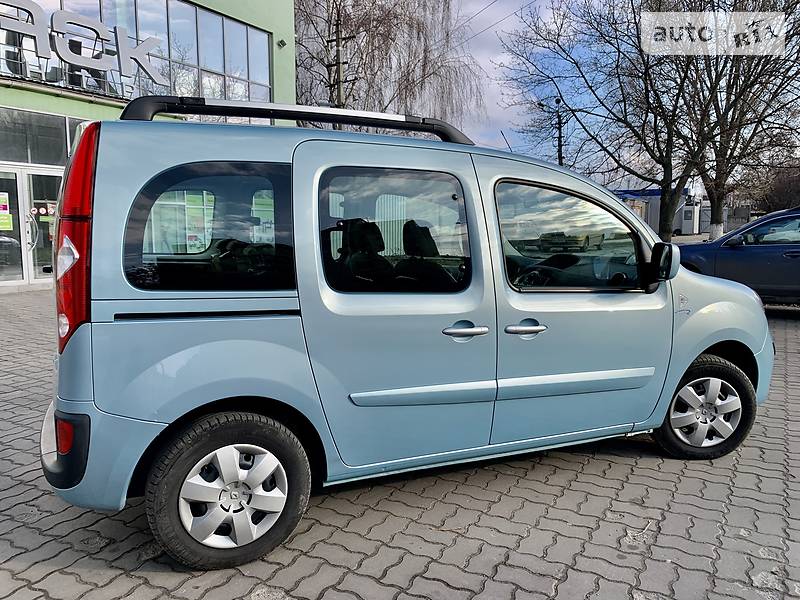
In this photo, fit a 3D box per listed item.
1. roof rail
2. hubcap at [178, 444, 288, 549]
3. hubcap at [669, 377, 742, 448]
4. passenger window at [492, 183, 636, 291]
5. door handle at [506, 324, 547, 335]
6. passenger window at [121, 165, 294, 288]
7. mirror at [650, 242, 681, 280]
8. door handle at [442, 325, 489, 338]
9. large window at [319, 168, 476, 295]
[{"bbox_3d":[-0.345,-0.769,2.553,1.550,0.120,0.065,-3,6,-25],"label":"roof rail"},{"bbox_3d":[-0.649,0.764,2.359,0.412,0.412,0.050,-3,6,-25],"label":"hubcap"},{"bbox_3d":[1.763,0.645,3.480,0.412,0.412,0.050,0,9,-1],"label":"hubcap"},{"bbox_3d":[0.870,-0.309,3.013,0.890,0.535,0.045,-3,-4,-27],"label":"passenger window"},{"bbox_3d":[0.595,0.136,2.810,0.240,0.038,0.048,-3,6,-25],"label":"door handle"},{"bbox_3d":[-0.706,-0.279,2.288,0.625,0.495,0.040,-3,-4,-23],"label":"passenger window"},{"bbox_3d":[1.330,-0.193,3.032,0.100,0.198,0.160,-3,6,-25],"label":"mirror"},{"bbox_3d":[0.292,0.142,2.670,0.235,0.042,0.048,-3,6,-25],"label":"door handle"},{"bbox_3d":[-0.004,-0.297,2.588,0.700,0.540,0.040,-3,-4,-25],"label":"large window"}]

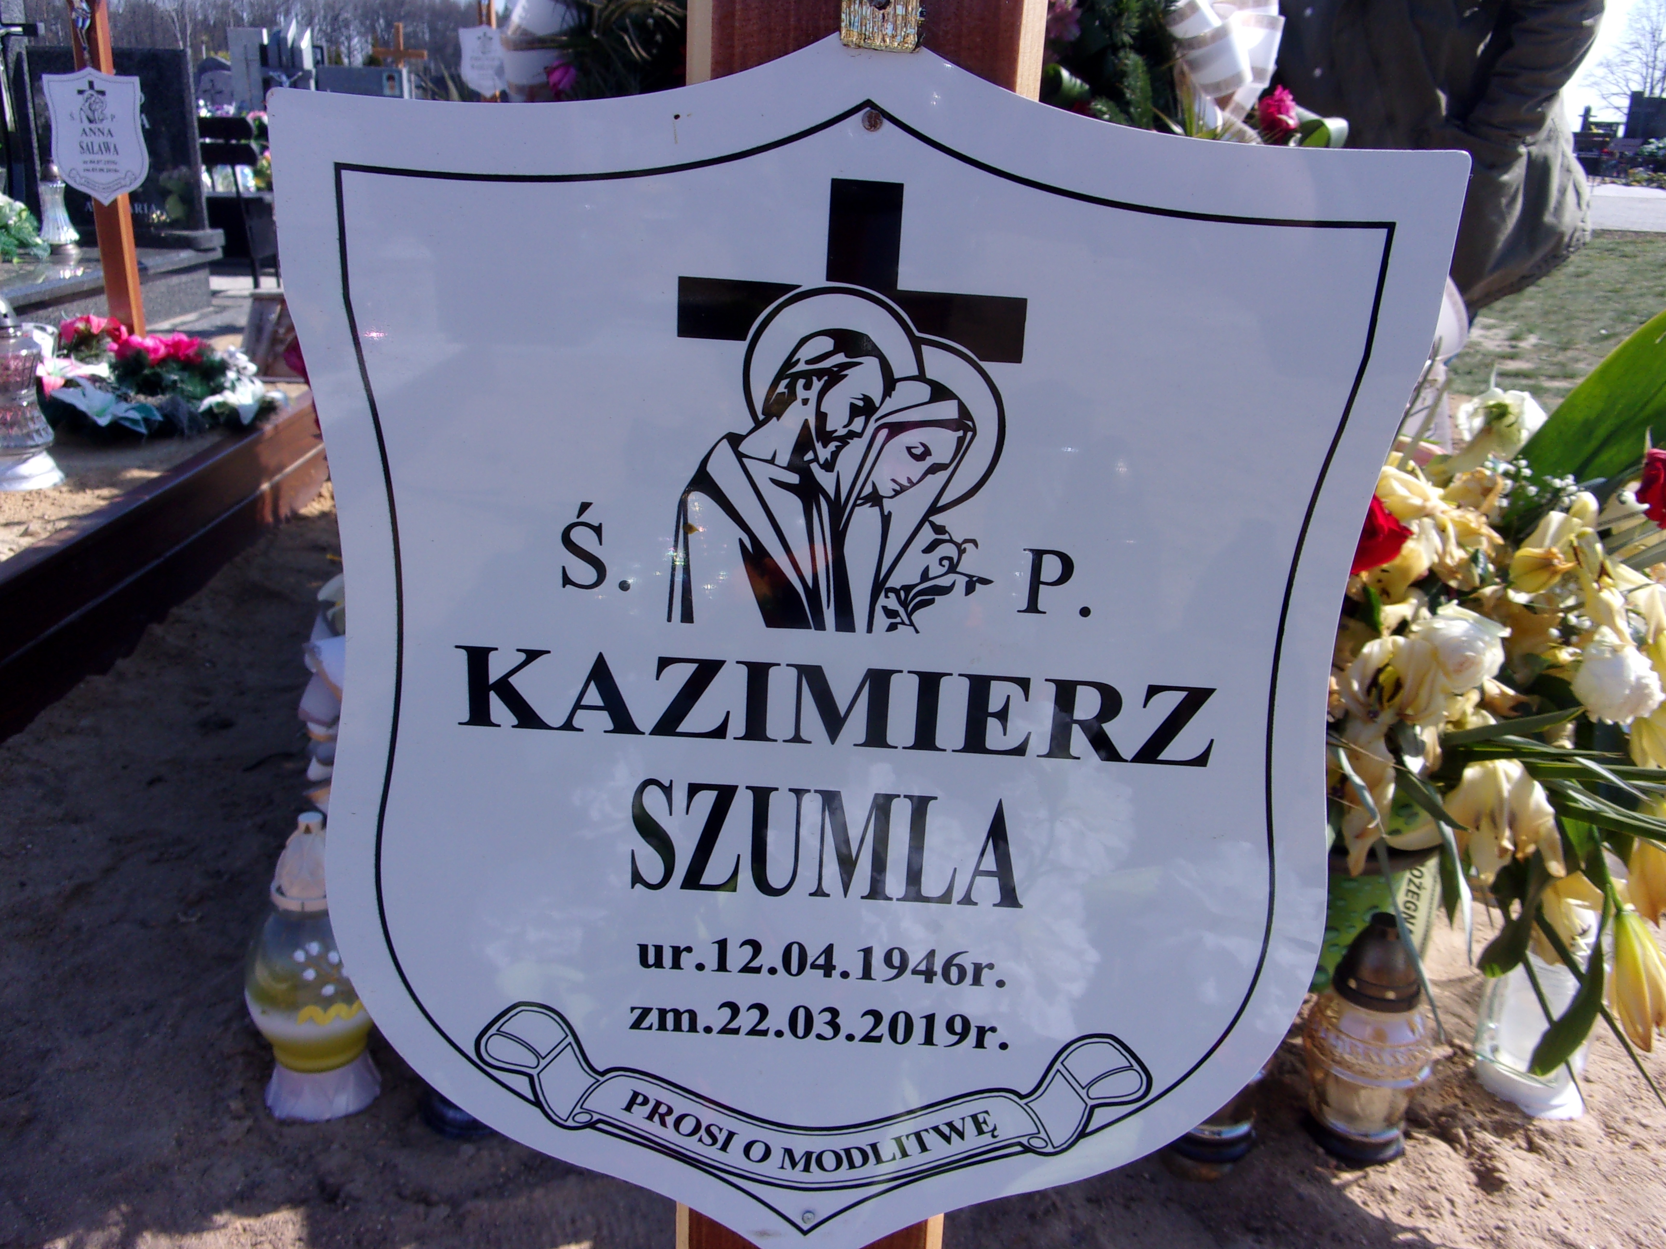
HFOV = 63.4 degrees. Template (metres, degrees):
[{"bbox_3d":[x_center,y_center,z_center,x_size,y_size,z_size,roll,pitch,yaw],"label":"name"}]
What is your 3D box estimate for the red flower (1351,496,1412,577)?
[{"bbox_3d":[0.431,-0.071,1.080,0.070,0.062,0.066,9,22,16],"label":"red flower"}]

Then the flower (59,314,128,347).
[{"bbox_3d":[-1.810,-0.719,3.300,0.160,0.085,0.130,-1,22,-9],"label":"flower"}]

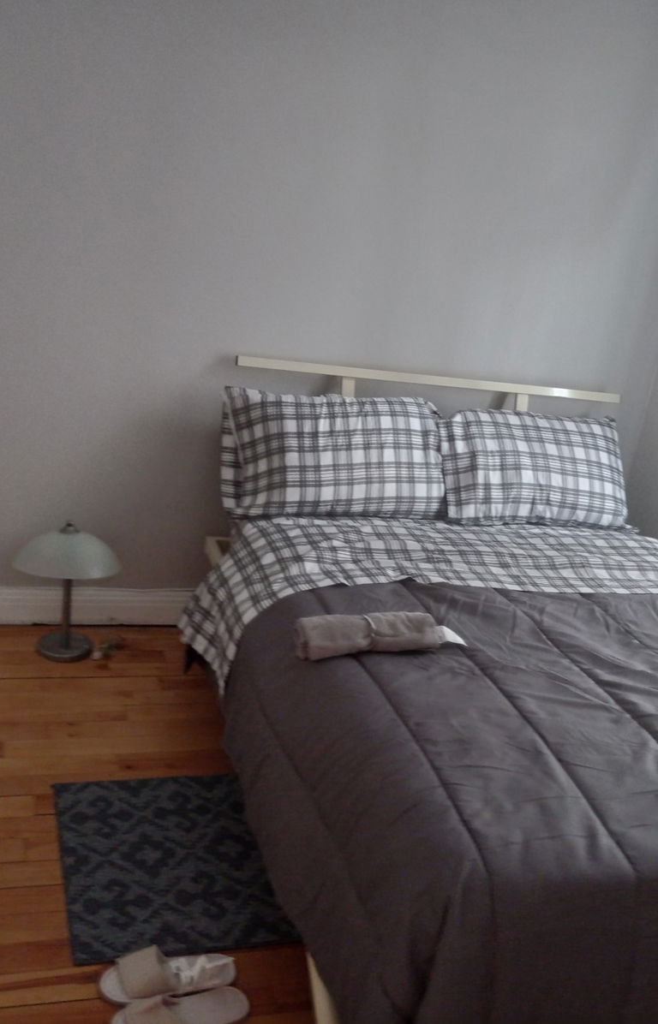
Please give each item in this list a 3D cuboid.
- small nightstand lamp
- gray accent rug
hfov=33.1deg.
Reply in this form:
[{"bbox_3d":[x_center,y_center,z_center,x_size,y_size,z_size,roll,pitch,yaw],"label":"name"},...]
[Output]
[{"bbox_3d":[-0.783,0.223,3.306,0.315,0.416,0.315,3,19,-20],"label":"small nightstand lamp"},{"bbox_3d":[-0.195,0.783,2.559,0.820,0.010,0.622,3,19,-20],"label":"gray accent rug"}]

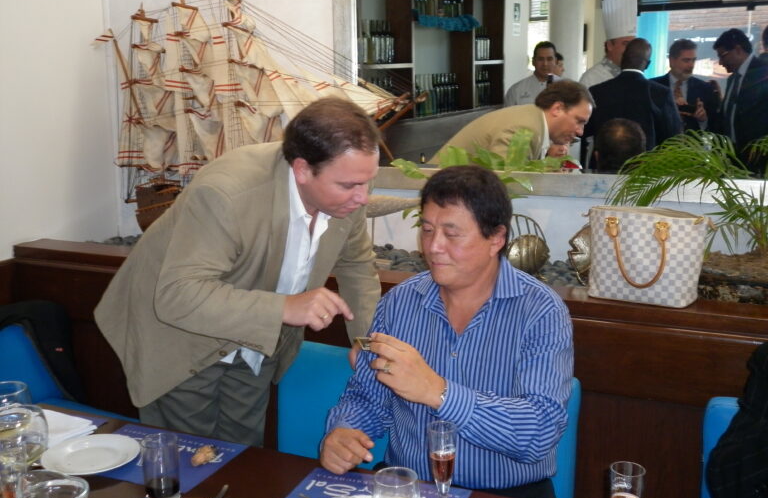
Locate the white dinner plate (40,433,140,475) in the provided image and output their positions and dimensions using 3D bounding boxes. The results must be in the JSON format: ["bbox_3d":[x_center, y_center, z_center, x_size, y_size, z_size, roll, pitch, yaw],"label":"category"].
[{"bbox_3d":[-0.675,0.480,1.993,0.215,0.024,0.215,-1,13,0],"label":"white dinner plate"}]

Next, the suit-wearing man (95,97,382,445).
[{"bbox_3d":[-0.345,0.393,2.247,0.503,1.555,0.844,-12,16,-38],"label":"suit-wearing man"}]

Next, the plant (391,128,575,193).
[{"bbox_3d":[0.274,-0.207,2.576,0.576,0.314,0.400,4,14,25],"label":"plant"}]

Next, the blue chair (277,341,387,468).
[{"bbox_3d":[-0.178,0.731,2.260,0.450,0.883,0.530,4,14,25],"label":"blue chair"}]

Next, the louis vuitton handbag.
[{"bbox_3d":[0.701,0.008,2.315,0.295,0.240,0.160,6,15,30],"label":"louis vuitton handbag"}]

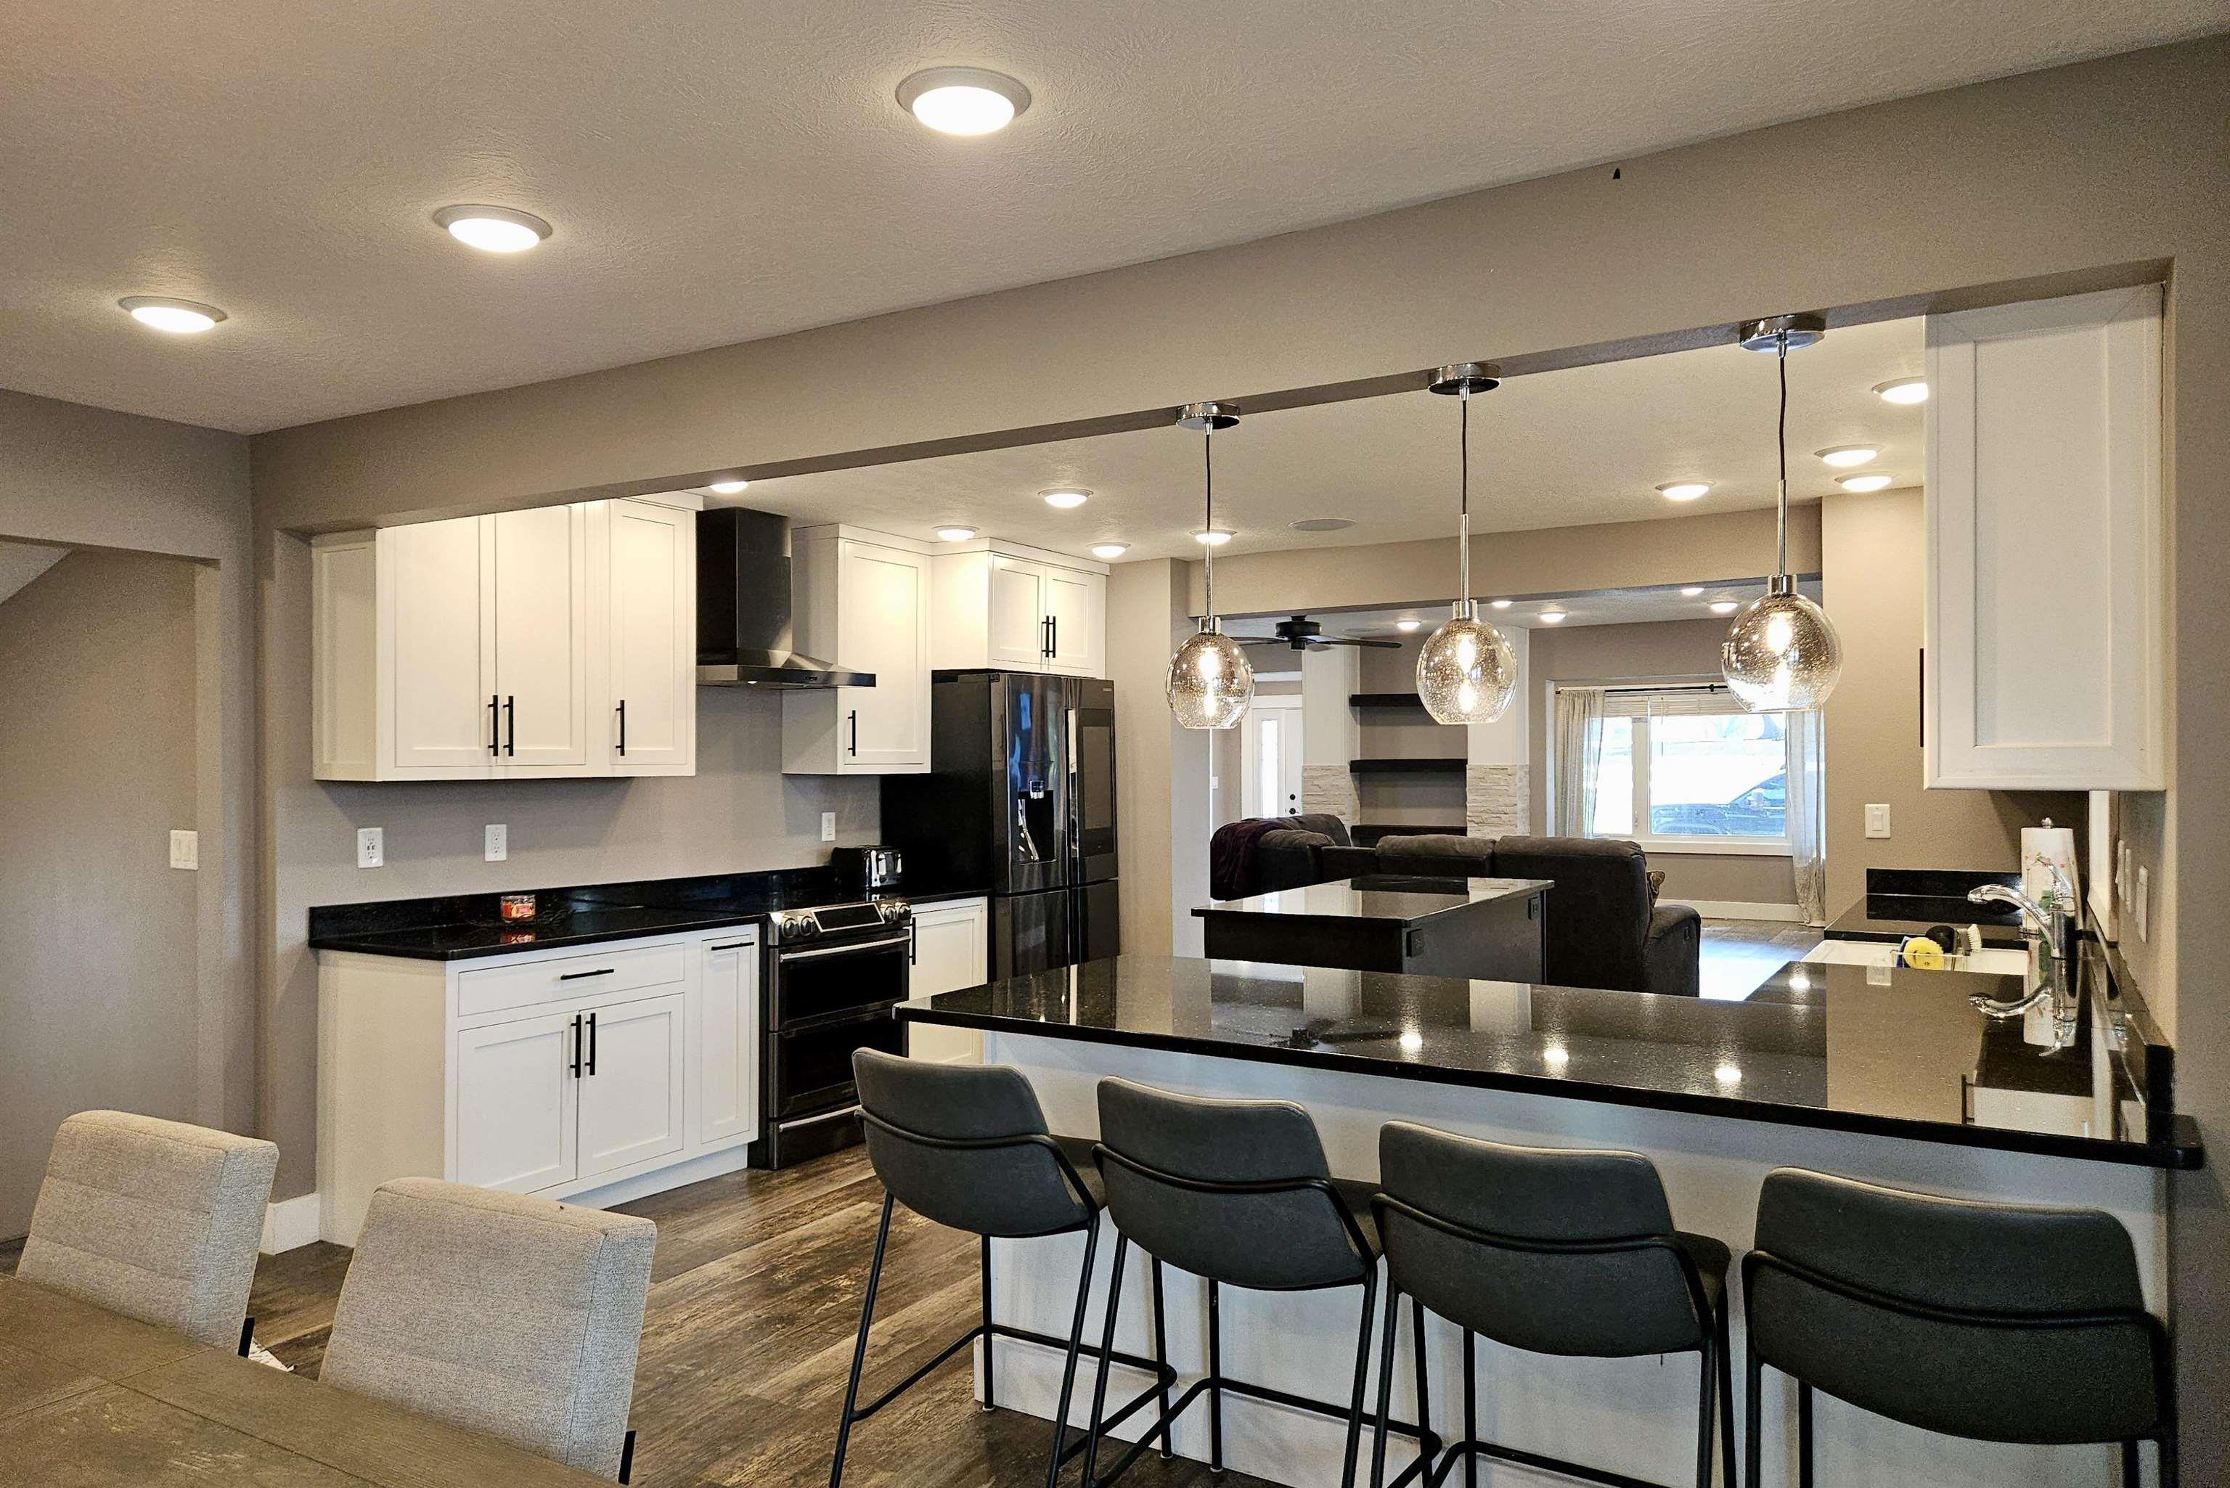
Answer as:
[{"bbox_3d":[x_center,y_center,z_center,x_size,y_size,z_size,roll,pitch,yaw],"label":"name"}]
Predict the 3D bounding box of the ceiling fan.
[{"bbox_3d":[1.188,-0.746,9.576,1.320,0.292,1.320,-1,-1,32],"label":"ceiling fan"}]

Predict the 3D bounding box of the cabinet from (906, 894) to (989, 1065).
[{"bbox_3d":[-0.960,1.087,6.279,0.630,0.889,0.583,-1,-1,32],"label":"cabinet"}]

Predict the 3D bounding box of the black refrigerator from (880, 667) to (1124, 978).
[{"bbox_3d":[-0.532,0.630,6.934,0.730,1.820,0.910,-1,-1,31],"label":"black refrigerator"}]

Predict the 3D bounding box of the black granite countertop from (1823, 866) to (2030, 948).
[{"bbox_3d":[2.856,0.538,5.008,0.673,0.141,1.436,-1,-1,32],"label":"black granite countertop"}]

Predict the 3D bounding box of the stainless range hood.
[{"bbox_3d":[-1.374,-0.558,5.755,0.514,0.694,0.758,-1,-1,32],"label":"stainless range hood"}]

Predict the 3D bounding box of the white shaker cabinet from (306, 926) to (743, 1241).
[{"bbox_3d":[-1.837,1.067,4.860,0.630,0.889,1.207,-1,-1,32],"label":"white shaker cabinet"}]

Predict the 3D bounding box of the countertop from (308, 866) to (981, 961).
[{"bbox_3d":[-1.515,0.575,5.490,0.640,0.140,2.580,-1,-1,31],"label":"countertop"}]

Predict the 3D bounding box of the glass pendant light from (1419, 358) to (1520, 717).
[{"bbox_3d":[0.612,-0.339,2.592,0.177,0.615,0.177,-1,-1,31],"label":"glass pendant light"}]

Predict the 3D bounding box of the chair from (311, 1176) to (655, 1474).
[{"bbox_3d":[-0.903,1.038,1.736,0.455,0.880,0.580,-1,-1,28],"label":"chair"}]

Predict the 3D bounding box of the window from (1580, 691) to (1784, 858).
[{"bbox_3d":[5.184,0.218,13.616,1.860,1.530,0.120,-1,-1,31],"label":"window"}]

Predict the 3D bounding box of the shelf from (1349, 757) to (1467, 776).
[{"bbox_3d":[2.959,0.215,14.500,1.270,0.130,0.260,-1,-1,31],"label":"shelf"}]

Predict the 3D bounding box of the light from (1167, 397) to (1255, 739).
[{"bbox_3d":[0.183,-0.334,2.853,0.177,0.615,0.177,0,-1,0],"label":"light"}]

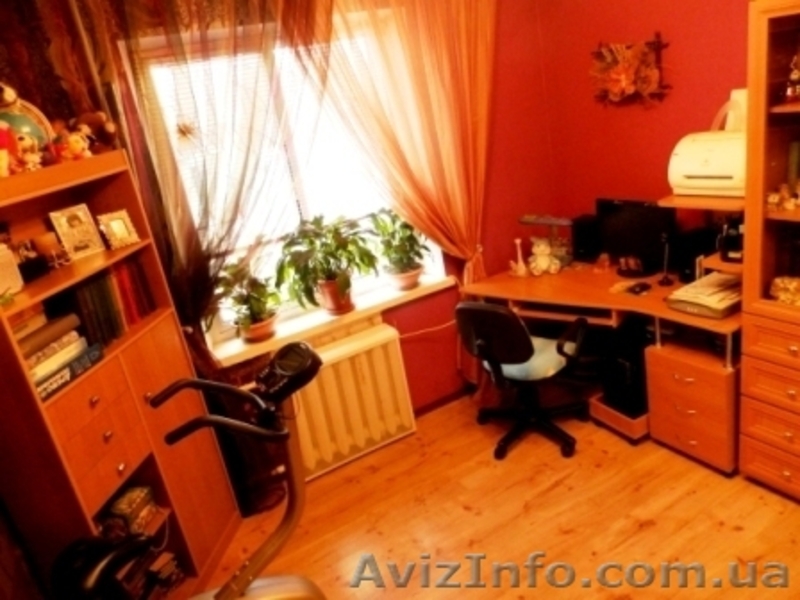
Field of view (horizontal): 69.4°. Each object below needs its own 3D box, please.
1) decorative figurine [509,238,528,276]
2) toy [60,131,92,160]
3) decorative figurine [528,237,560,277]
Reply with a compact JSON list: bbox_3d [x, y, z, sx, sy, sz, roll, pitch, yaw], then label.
[{"bbox_3d":[0.728,-0.281,3.602,0.094,0.231,0.118,-16,20,-15],"label":"decorative figurine"},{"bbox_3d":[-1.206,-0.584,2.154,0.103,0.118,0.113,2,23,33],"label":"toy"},{"bbox_3d":[0.865,-0.274,3.521,0.177,0.226,0.148,-2,21,23],"label":"decorative figurine"}]

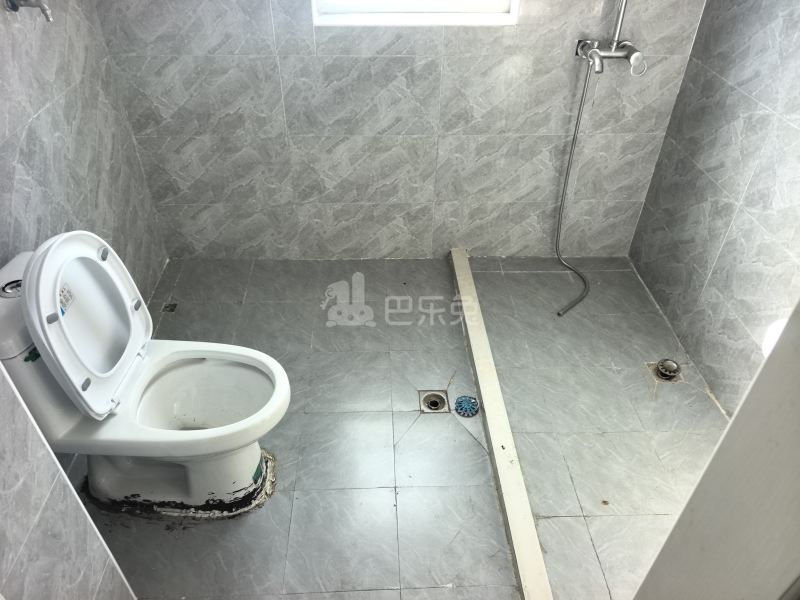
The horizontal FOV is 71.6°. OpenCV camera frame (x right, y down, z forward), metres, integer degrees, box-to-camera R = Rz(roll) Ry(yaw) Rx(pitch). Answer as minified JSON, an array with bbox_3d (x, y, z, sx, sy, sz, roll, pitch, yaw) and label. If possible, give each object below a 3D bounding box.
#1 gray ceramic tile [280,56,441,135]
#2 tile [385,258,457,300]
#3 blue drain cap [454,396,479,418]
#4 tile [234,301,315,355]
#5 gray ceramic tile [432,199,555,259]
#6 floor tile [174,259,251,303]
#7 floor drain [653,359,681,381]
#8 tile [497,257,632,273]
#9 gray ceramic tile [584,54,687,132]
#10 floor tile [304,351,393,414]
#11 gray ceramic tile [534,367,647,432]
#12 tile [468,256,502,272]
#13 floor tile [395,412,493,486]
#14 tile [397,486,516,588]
[{"bbox_3d":[-0.151,-0.795,2.172,0.614,0.304,0.010,-1,37,-2],"label":"gray ceramic tile"},{"bbox_3d":[0.088,-0.093,2.463,0.290,0.010,0.313,-1,38,-2],"label":"tile"},{"bbox_3d":[0.226,0.357,1.848,0.078,0.024,0.078,1,37,0],"label":"blue drain cap"},{"bbox_3d":[-0.496,0.107,2.234,0.300,0.010,0.300,-1,39,-3],"label":"tile"},{"bbox_3d":[0.449,-0.320,2.530,0.600,0.288,0.010,-1,38,-3],"label":"gray ceramic tile"},{"bbox_3d":[-0.812,-0.085,2.438,0.297,0.010,0.305,-1,38,-3],"label":"floor tile"},{"bbox_3d":[0.973,0.255,2.011,0.084,0.035,0.084,-1,38,-3],"label":"floor drain"},{"bbox_3d":[0.785,-0.166,2.614,0.619,0.010,0.120,-1,39,-3],"label":"tile"},{"bbox_3d":[0.942,-0.814,2.220,0.344,0.304,0.010,-1,37,-2],"label":"gray ceramic tile"},{"bbox_3d":[-0.178,0.288,1.961,0.292,0.010,0.292,-1,37,-2],"label":"floor tile"},{"bbox_3d":[0.664,0.350,1.965,0.300,0.010,0.300,-1,39,-3],"label":"gray ceramic tile"},{"bbox_3d":[0.403,-0.159,2.596,0.148,0.010,0.120,-1,39,-3],"label":"tile"},{"bbox_3d":[0.126,0.458,1.740,0.290,0.010,0.292,-1,37,-2],"label":"floor tile"},{"bbox_3d":[0.139,0.633,1.506,0.290,0.010,0.292,-1,37,-2],"label":"tile"}]

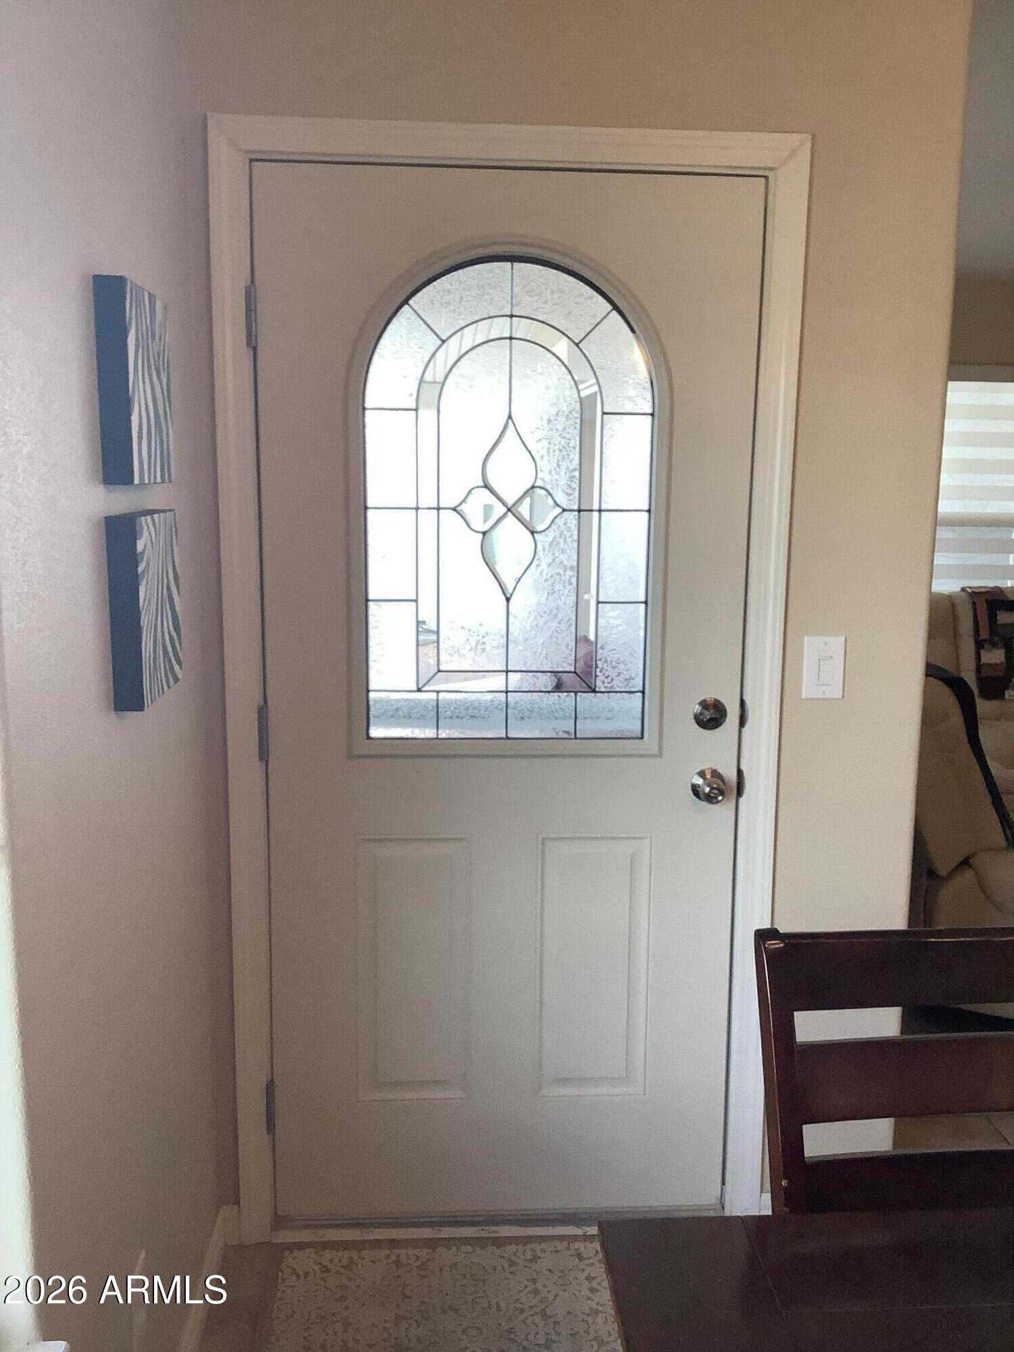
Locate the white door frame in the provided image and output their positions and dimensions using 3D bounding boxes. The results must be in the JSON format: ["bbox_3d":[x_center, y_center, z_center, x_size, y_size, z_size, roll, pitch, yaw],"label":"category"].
[{"bbox_3d":[0.000,0.085,2.325,1.047,2.129,0.093,0,10,-3],"label":"white door frame"}]

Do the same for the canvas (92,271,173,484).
[{"bbox_3d":[-0.511,-0.398,1.675,0.039,0.259,0.251,0,10,-3],"label":"canvas"}]

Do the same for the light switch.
[{"bbox_3d":[0.607,-0.015,2.312,0.079,0.119,0.007,0,10,-3],"label":"light switch"}]

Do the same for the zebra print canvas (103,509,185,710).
[{"bbox_3d":[-0.513,-0.101,1.725,0.040,0.258,0.246,0,10,-3],"label":"zebra print canvas"}]

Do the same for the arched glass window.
[{"bbox_3d":[0.004,-0.315,2.240,0.534,0.883,0.028,0,10,-3],"label":"arched glass window"}]

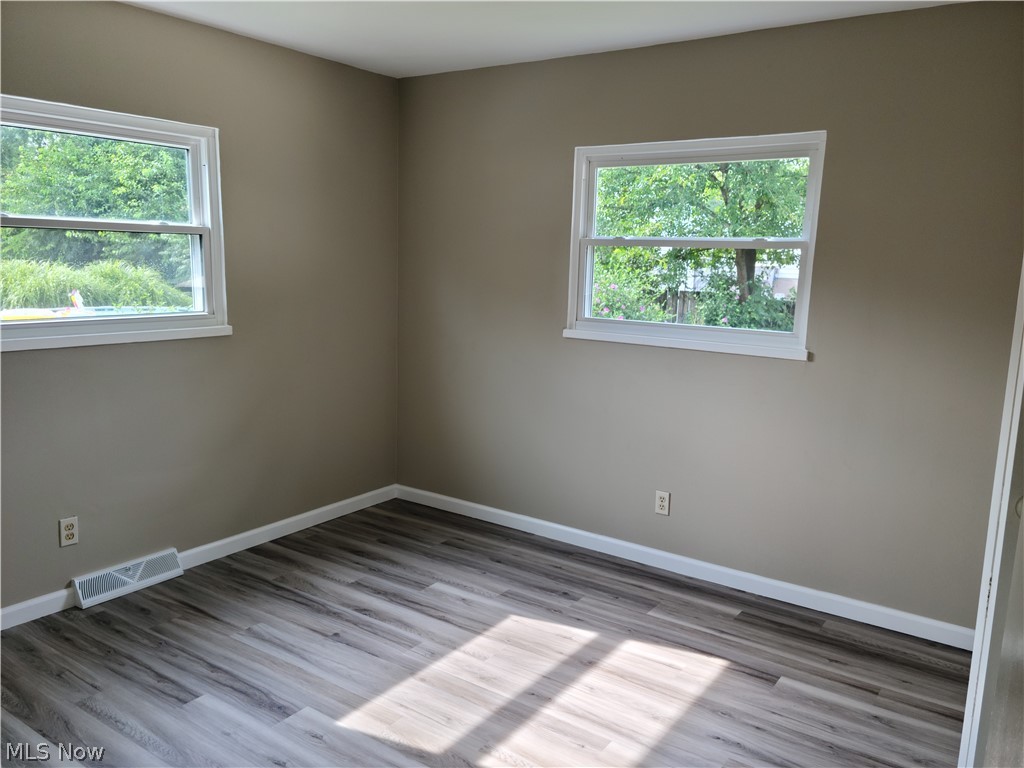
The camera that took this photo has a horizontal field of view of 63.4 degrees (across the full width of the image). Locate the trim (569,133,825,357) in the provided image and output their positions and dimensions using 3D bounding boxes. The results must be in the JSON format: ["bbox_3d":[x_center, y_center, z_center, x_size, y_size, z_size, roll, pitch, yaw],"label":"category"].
[{"bbox_3d":[0.796,-0.637,3.815,1.220,0.945,0.100,8,11,35],"label":"trim"}]

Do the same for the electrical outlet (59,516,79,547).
[{"bbox_3d":[-1.849,0.618,3.460,0.010,0.115,0.072,8,11,35],"label":"electrical outlet"}]

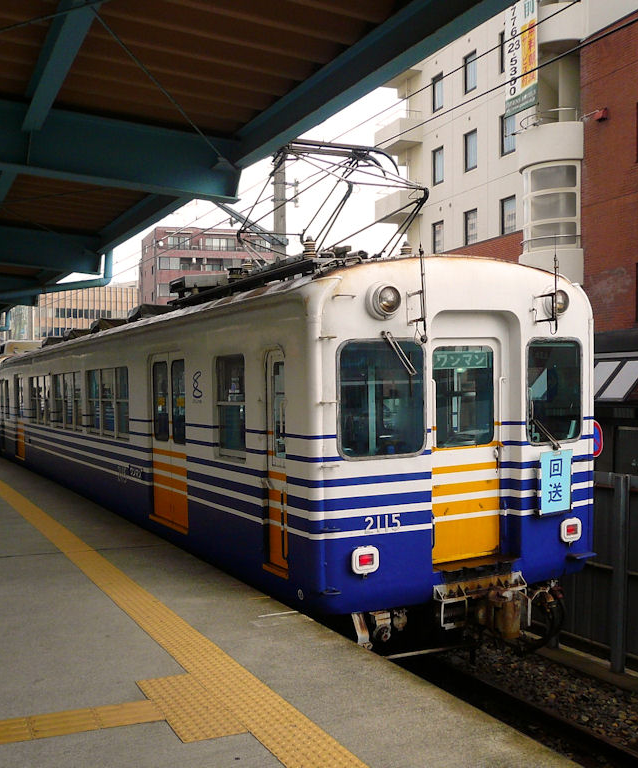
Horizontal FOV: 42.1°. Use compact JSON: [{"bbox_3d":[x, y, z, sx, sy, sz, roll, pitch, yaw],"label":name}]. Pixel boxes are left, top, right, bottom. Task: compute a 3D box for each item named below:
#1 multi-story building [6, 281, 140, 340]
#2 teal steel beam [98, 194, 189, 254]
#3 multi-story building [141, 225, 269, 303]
[{"bbox_3d":[-44.968,-6.580,158.554,22.000,21.500,19.000,0,-1,-27],"label":"multi-story building"},{"bbox_3d":[-1.733,-1.848,8.685,0.140,0.250,4.800,0,-1,-27],"label":"teal steel beam"},{"bbox_3d":[-13.591,-7.028,100.982,14.000,21.300,10.000,0,-1,-20],"label":"multi-story building"}]

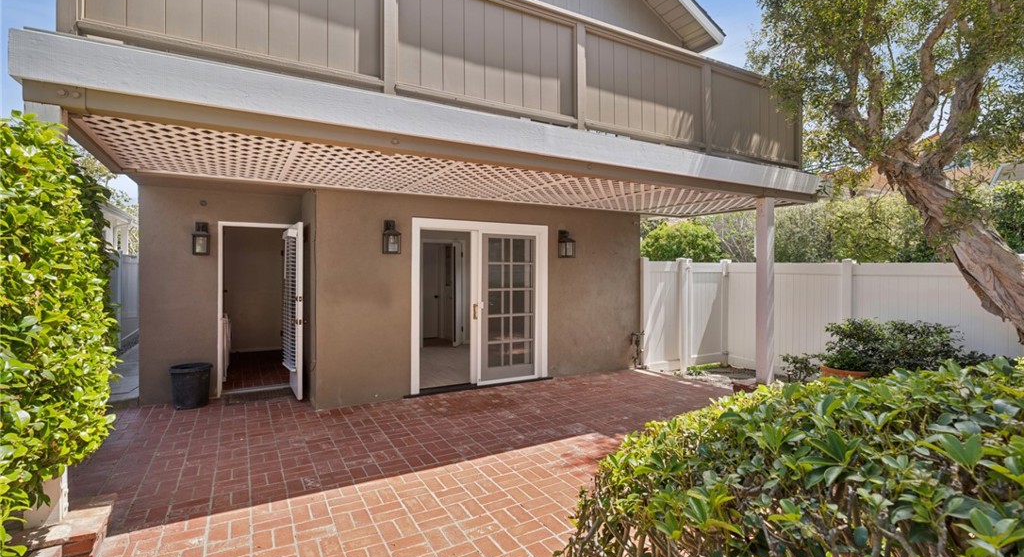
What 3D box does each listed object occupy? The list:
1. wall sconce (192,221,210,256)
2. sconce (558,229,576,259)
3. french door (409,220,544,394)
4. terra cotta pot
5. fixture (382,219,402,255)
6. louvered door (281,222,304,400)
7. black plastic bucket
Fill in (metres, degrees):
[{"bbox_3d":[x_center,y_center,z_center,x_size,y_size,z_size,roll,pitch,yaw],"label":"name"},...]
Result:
[{"bbox_3d":[-3.648,-0.465,5.337,0.175,0.405,0.205,0,0,-27],"label":"wall sconce"},{"bbox_3d":[0.761,-0.483,6.362,0.175,0.405,0.205,0,0,-27],"label":"sconce"},{"bbox_3d":[-0.370,0.335,5.930,1.930,2.130,0.120,0,0,-27],"label":"french door"},{"bbox_3d":[3.860,1.225,5.200,0.550,0.420,0.550,0,0,0],"label":"terra cotta pot"},{"bbox_3d":[-1.386,-0.481,5.249,0.175,0.405,0.205,0,0,-27],"label":"fixture"},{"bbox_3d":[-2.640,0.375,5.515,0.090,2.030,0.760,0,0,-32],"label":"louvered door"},{"bbox_3d":[-3.600,1.210,5.110,0.405,0.450,0.405,0,0,-27],"label":"black plastic bucket"}]

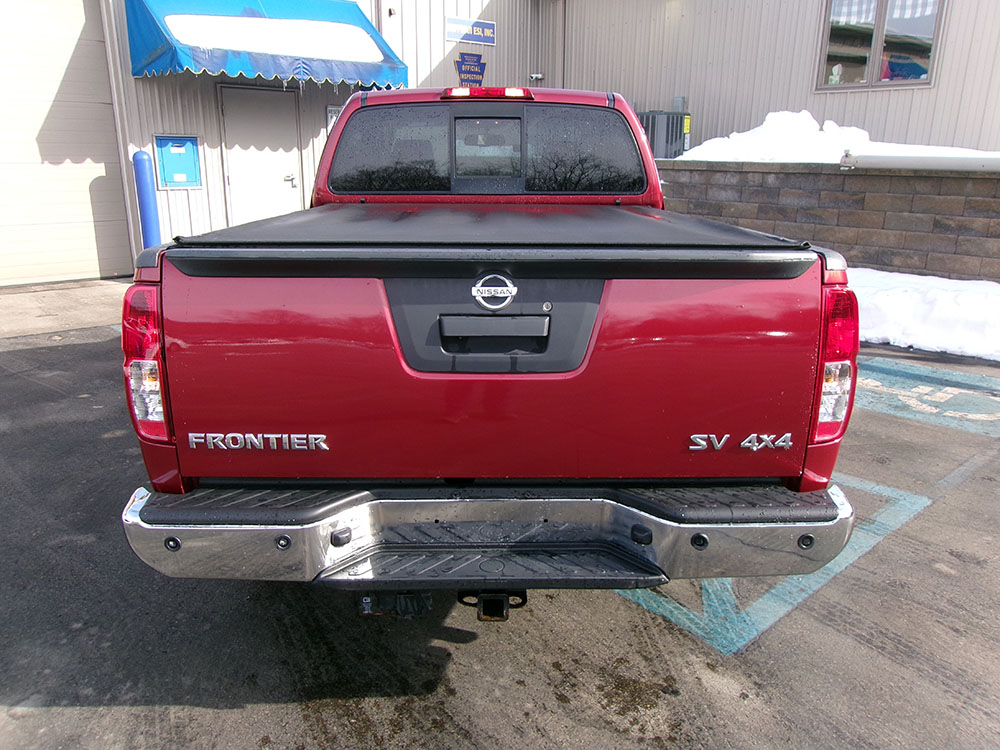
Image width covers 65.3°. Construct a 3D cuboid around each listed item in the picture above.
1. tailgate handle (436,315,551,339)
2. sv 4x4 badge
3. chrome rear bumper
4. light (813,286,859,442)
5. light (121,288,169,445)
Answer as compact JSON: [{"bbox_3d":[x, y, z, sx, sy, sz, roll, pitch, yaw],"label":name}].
[{"bbox_3d":[-0.013,-0.119,1.886,0.264,0.056,0.035,0,16,-1],"label":"tailgate handle"},{"bbox_3d":[0.616,0.172,1.992,0.263,0.042,0.011,0,16,-1],"label":"sv 4x4 badge"},{"bbox_3d":[-0.020,0.382,1.937,1.775,0.196,0.237,0,16,-1],"label":"chrome rear bumper"},{"bbox_3d":[0.837,-0.038,1.990,0.124,0.400,0.140,0,16,-1],"label":"light"},{"bbox_3d":[-0.864,-0.040,1.952,0.124,0.400,0.140,0,16,-1],"label":"light"}]

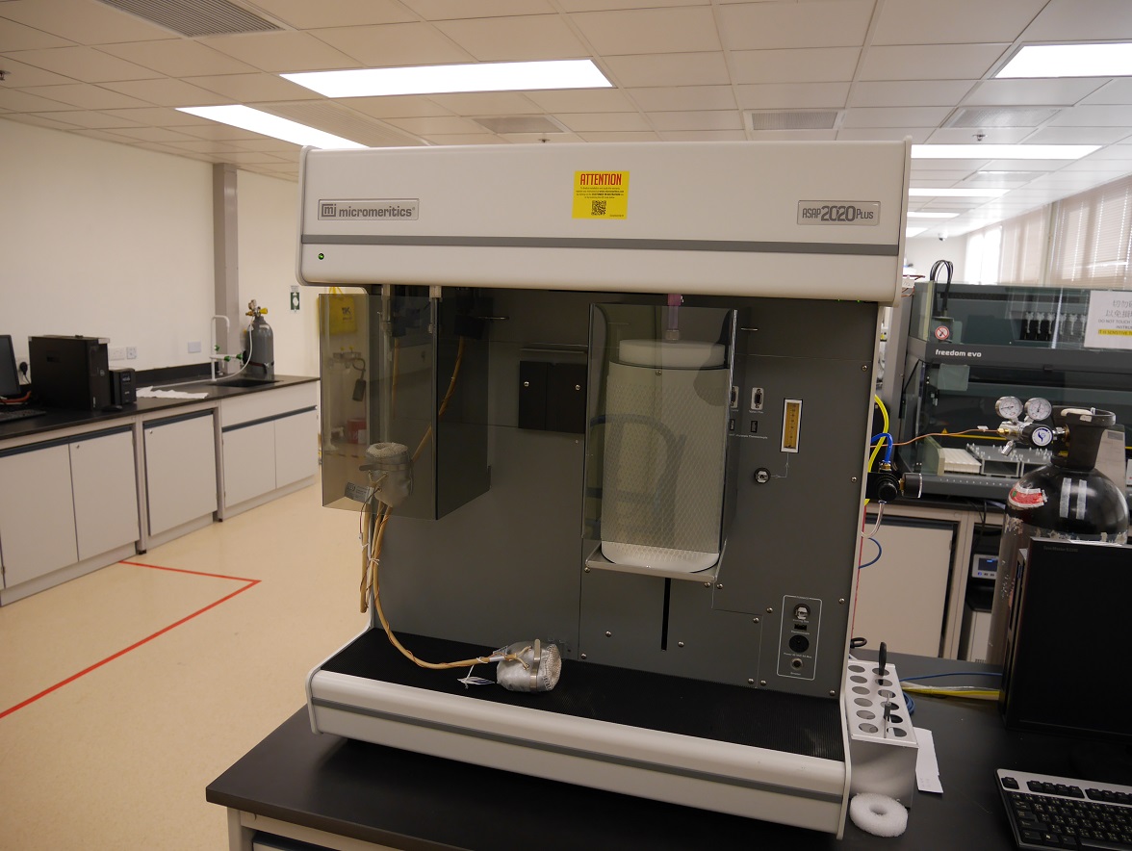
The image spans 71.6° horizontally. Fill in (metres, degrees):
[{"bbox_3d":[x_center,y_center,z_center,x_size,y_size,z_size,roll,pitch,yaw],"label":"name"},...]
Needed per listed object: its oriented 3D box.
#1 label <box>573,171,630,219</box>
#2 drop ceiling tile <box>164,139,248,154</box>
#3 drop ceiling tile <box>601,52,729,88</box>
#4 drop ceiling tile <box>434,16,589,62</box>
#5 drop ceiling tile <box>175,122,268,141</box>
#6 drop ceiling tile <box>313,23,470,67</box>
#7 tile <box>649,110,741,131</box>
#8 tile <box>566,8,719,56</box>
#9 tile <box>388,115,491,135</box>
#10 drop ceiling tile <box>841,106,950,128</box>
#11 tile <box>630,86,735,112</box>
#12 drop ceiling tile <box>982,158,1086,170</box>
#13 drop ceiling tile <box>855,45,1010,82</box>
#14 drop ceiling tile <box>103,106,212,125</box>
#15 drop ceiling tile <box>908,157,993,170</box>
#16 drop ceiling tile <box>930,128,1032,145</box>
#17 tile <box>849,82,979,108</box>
[{"bbox_3d":[0.047,-0.311,1.060,0.076,0.064,0.002,5,0,15],"label":"label"},{"bbox_3d":[-2.549,-1.973,5.553,0.500,0.020,0.500,5,10,15],"label":"drop ceiling tile"},{"bbox_3d":[0.428,-1.476,3.248,0.500,0.020,0.500,5,10,15],"label":"drop ceiling tile"},{"bbox_3d":[-0.219,-1.730,3.519,0.600,0.020,0.600,4,10,15],"label":"drop ceiling tile"},{"bbox_3d":[-2.209,-1.853,4.953,0.500,0.020,0.500,5,10,15],"label":"drop ceiling tile"},{"bbox_3d":[-0.797,-1.775,3.672,0.600,0.020,0.600,4,10,15],"label":"drop ceiling tile"},{"bbox_3d":[0.835,-1.970,5.079,0.600,0.020,0.600,4,10,15],"label":"tile"},{"bbox_3d":[0.298,-1.398,2.779,0.500,0.020,0.500,5,10,15],"label":"tile"},{"bbox_3d":[-0.746,-1.749,4.571,0.500,0.020,0.500,5,10,15],"label":"tile"},{"bbox_3d":[1.991,-1.879,4.773,0.600,0.020,0.600,4,10,15],"label":"drop ceiling tile"},{"bbox_3d":[0.557,-1.554,3.718,0.500,0.020,0.500,5,10,15],"label":"tile"},{"bbox_3d":[2.985,-1.698,5.105,0.500,0.020,0.500,5,10,15],"label":"drop ceiling tile"},{"bbox_3d":[1.385,-1.392,3.000,0.500,0.020,0.500,5,10,15],"label":"drop ceiling tile"},{"bbox_3d":[-2.794,-2.146,5.425,0.600,0.020,0.600,4,10,15],"label":"drop ceiling tile"},{"bbox_3d":[2.514,-1.738,5.224,0.500,0.020,0.500,5,10,15],"label":"drop ceiling tile"},{"bbox_3d":[2.728,-1.929,5.191,0.600,0.020,0.600,4,10,15],"label":"drop ceiling tile"},{"bbox_3d":[1.518,-1.470,3.468,0.500,0.020,0.500,5,10,15],"label":"tile"}]

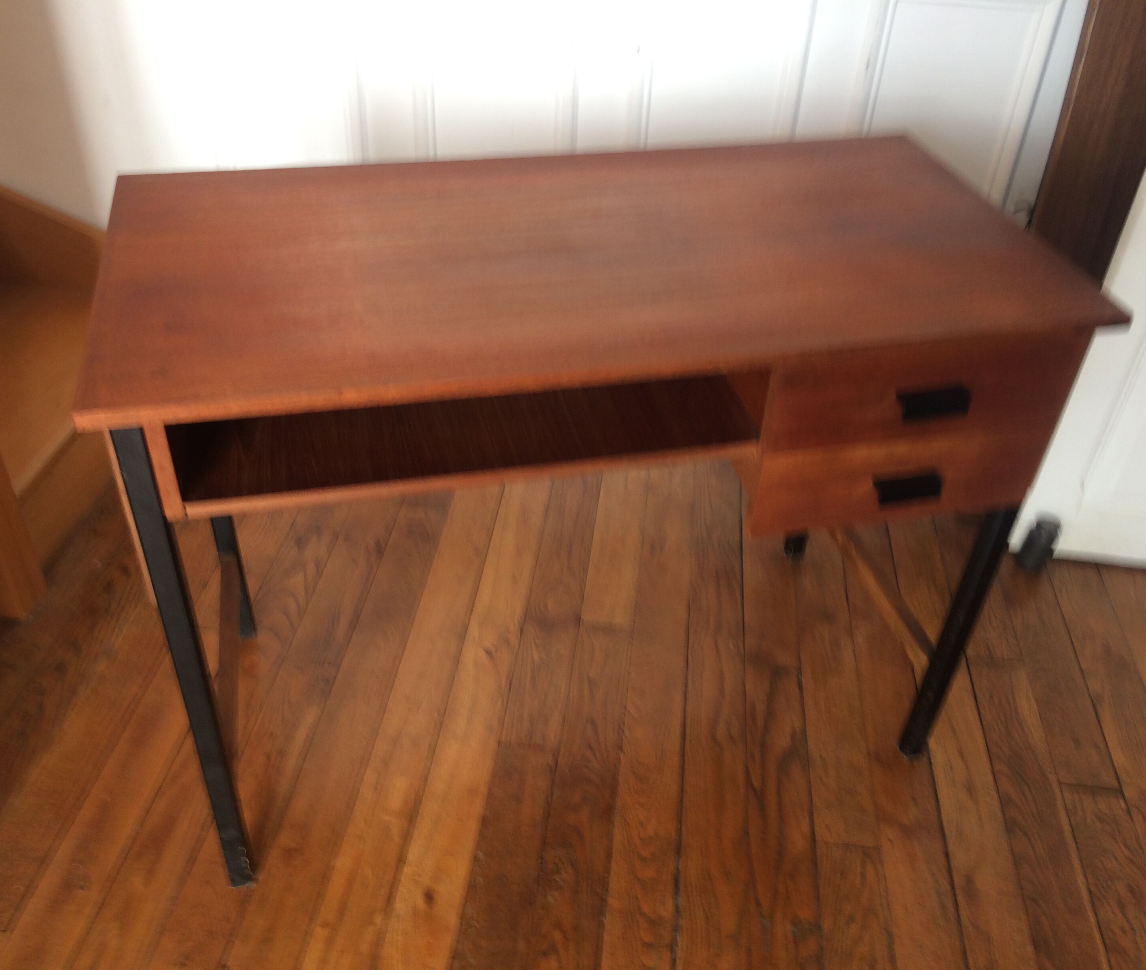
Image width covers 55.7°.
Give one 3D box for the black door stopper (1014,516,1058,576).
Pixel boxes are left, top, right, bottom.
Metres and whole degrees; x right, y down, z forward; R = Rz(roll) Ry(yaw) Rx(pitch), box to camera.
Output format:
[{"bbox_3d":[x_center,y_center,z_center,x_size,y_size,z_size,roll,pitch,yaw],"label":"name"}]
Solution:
[{"bbox_3d":[0.829,0.109,1.938,0.045,0.085,0.052,7,38,4],"label":"black door stopper"}]

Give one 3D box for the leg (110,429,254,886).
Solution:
[{"bbox_3d":[-0.411,0.226,1.181,0.026,0.721,0.026,-7,39,-13],"label":"leg"}]

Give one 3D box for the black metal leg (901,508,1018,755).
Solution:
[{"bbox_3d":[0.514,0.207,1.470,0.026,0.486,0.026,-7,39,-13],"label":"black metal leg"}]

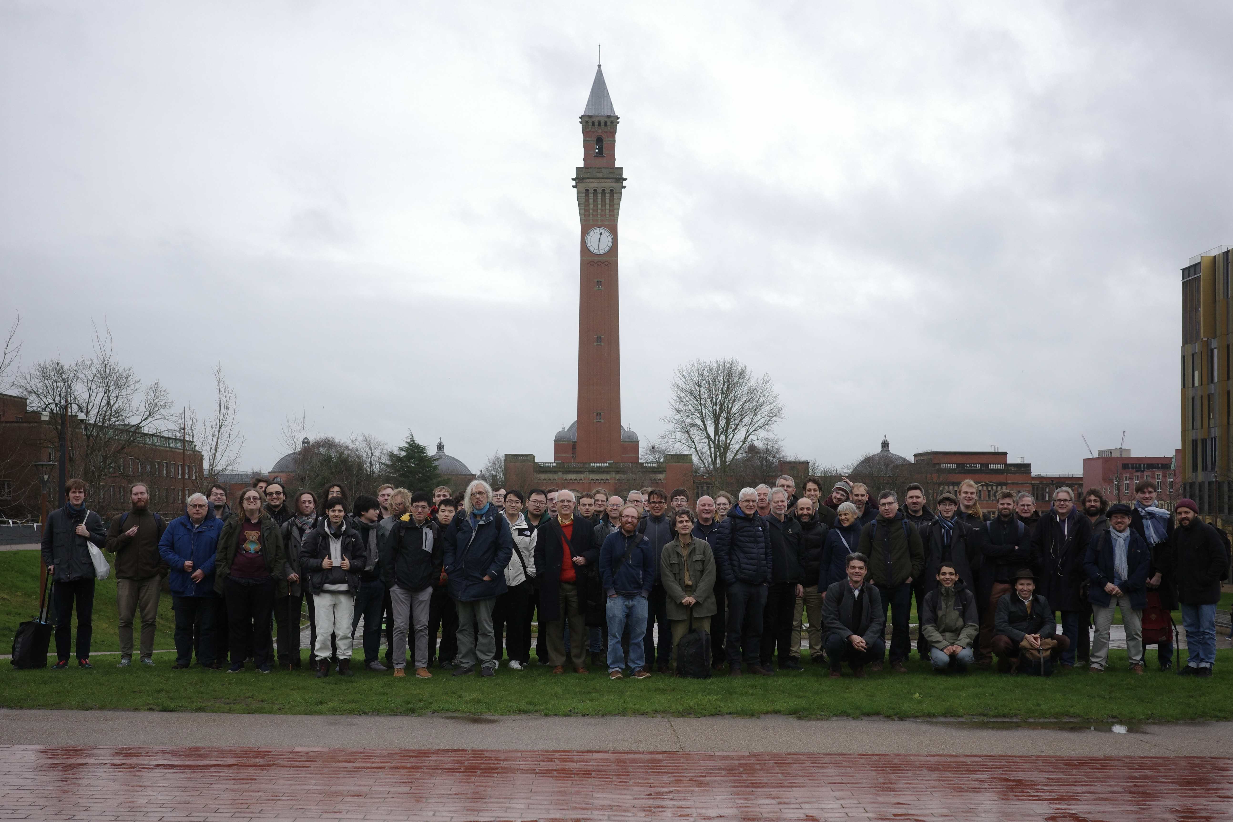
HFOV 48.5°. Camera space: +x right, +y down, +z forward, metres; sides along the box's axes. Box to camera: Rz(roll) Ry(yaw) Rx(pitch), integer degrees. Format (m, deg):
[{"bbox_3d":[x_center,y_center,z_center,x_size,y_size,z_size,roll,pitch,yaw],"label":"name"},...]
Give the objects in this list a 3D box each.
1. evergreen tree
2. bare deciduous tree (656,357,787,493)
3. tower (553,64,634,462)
[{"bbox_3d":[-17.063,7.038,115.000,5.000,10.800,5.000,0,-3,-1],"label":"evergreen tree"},{"bbox_3d":[11.655,4.748,150.000,13.200,21.000,13.000,0,-3,-1],"label":"bare deciduous tree"},{"bbox_3d":[-3.286,-21.599,267.000,10.600,99.000,10.600,0,-3,-1],"label":"tower"}]

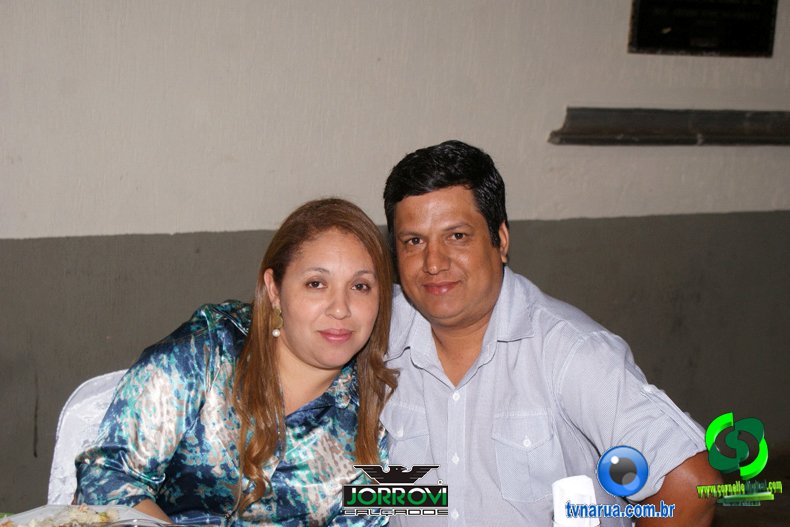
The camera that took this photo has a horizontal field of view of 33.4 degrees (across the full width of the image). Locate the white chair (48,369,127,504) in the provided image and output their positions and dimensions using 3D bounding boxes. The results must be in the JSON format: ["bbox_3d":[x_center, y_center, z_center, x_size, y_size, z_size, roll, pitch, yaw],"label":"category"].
[{"bbox_3d":[-0.294,0.631,2.001,0.460,0.860,0.540,0,11,-18],"label":"white chair"}]

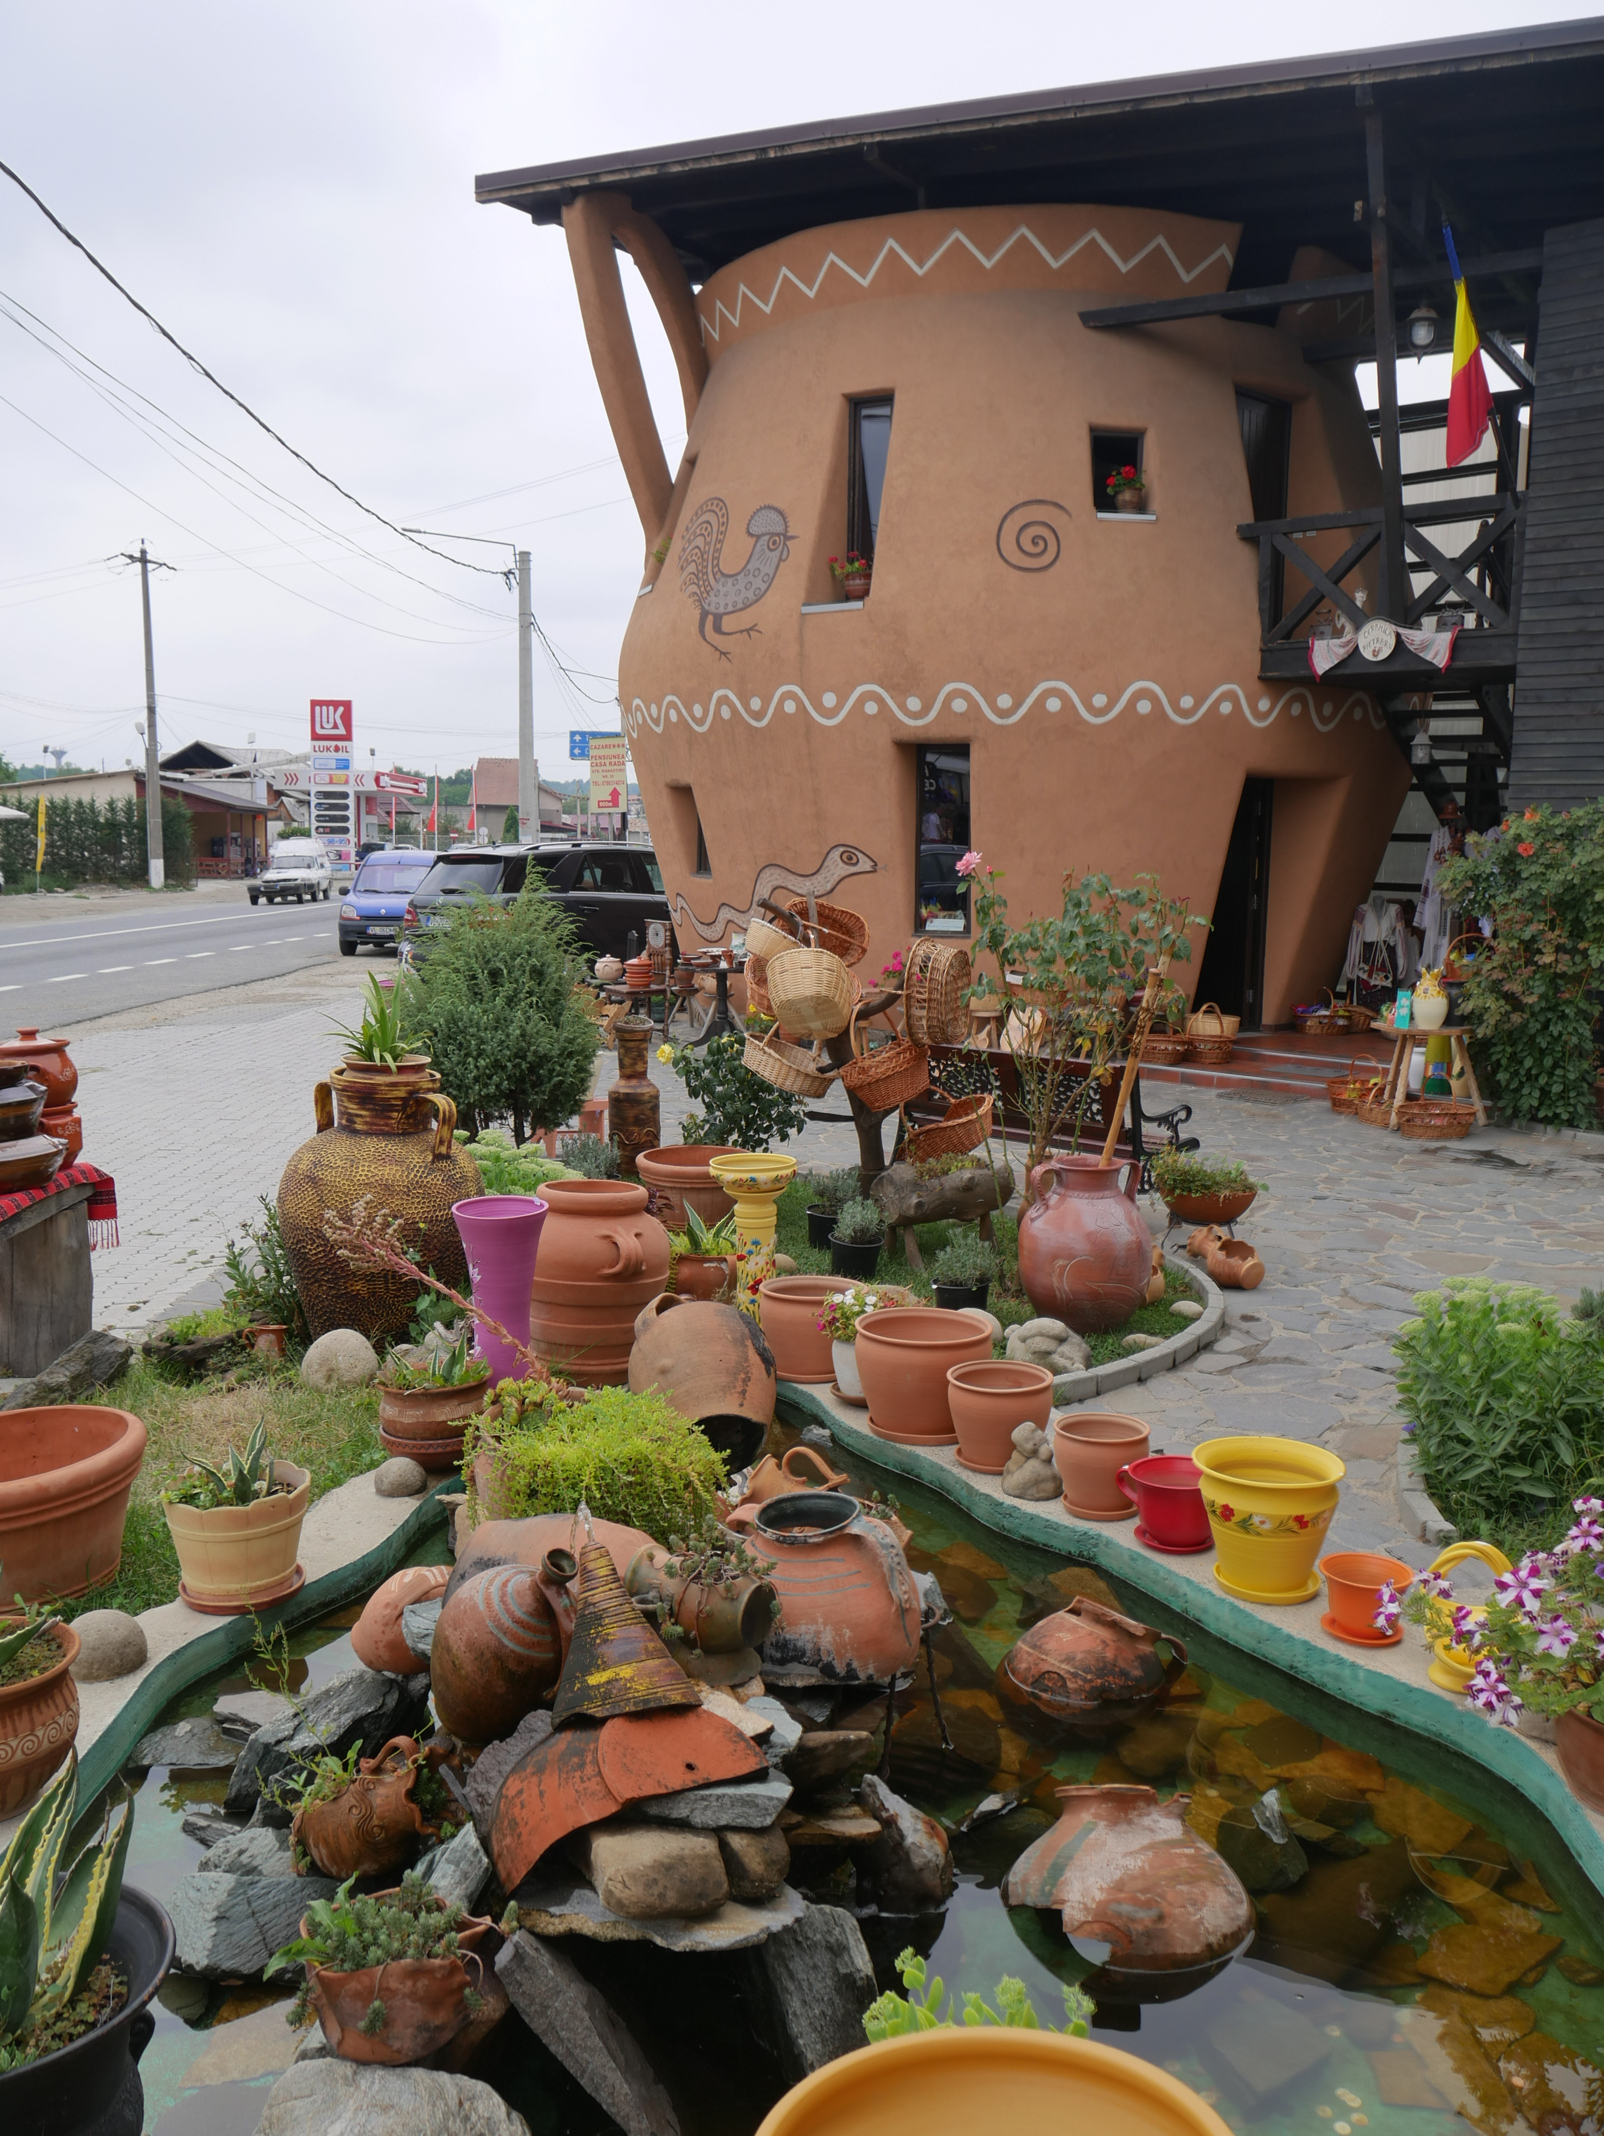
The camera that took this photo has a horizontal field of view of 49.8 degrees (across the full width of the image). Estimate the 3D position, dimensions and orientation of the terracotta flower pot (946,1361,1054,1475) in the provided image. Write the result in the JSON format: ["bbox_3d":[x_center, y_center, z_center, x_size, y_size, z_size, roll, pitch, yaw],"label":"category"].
[{"bbox_3d":[0.535,0.947,4.689,0.286,0.240,0.286,1,7,0],"label":"terracotta flower pot"}]

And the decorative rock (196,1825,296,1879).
[{"bbox_3d":[-0.990,1.402,3.080,0.200,0.110,0.150,0,7,0],"label":"decorative rock"}]

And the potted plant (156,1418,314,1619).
[{"bbox_3d":[-1.303,1.028,3.980,0.335,0.380,0.335,0,7,0],"label":"potted plant"}]

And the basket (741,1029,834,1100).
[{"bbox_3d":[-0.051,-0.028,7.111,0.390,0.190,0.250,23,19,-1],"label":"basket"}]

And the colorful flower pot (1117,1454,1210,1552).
[{"bbox_3d":[0.886,1.050,4.149,0.250,0.172,0.225,1,7,0],"label":"colorful flower pot"}]

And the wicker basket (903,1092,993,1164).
[{"bbox_3d":[0.603,0.257,7.100,0.400,0.200,0.280,-26,18,-8],"label":"wicker basket"}]

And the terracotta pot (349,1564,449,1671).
[{"bbox_3d":[-0.795,1.135,3.580,0.275,0.215,0.215,-23,-13,-38],"label":"terracotta pot"}]

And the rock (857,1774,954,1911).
[{"bbox_3d":[0.176,1.313,2.903,0.145,0.200,0.140,-8,7,1],"label":"rock"}]

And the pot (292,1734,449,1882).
[{"bbox_3d":[-0.687,1.184,2.758,0.215,0.180,0.165,-29,6,6],"label":"pot"}]

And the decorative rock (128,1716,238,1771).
[{"bbox_3d":[-1.167,1.279,3.268,0.205,0.070,0.140,0,7,0],"label":"decorative rock"}]

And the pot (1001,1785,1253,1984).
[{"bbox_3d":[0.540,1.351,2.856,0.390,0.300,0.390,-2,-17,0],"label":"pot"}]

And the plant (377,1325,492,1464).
[{"bbox_3d":[-0.991,0.877,4.665,0.303,0.330,0.303,0,7,0],"label":"plant"}]

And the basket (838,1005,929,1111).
[{"bbox_3d":[0.352,-0.048,7.600,0.430,0.460,0.310,-8,9,42],"label":"basket"}]

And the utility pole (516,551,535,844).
[{"bbox_3d":[-5.630,-6.576,35.484,0.400,7.836,0.350,1,7,0],"label":"utility pole"}]

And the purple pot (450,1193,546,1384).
[{"bbox_3d":[-0.952,0.702,5.450,0.300,0.560,0.300,0,7,0],"label":"purple pot"}]

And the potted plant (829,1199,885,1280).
[{"bbox_3d":[0.215,0.648,6.605,0.215,0.299,0.215,1,7,2],"label":"potted plant"}]

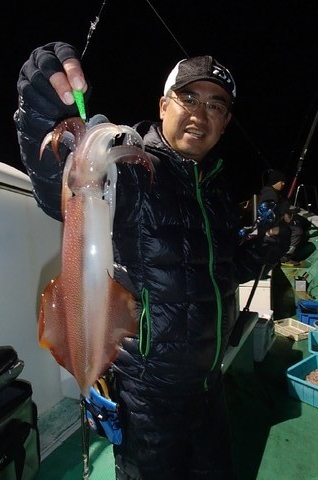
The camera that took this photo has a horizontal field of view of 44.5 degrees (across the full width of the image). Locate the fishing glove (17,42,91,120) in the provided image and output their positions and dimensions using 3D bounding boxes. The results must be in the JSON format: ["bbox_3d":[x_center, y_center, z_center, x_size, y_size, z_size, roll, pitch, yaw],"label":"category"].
[{"bbox_3d":[-0.149,-0.220,0.550,0.100,0.108,0.120,0,3,-9],"label":"fishing glove"}]

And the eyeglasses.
[{"bbox_3d":[0.104,-0.343,0.995,0.140,0.045,0.138,14,15,-3],"label":"eyeglasses"}]

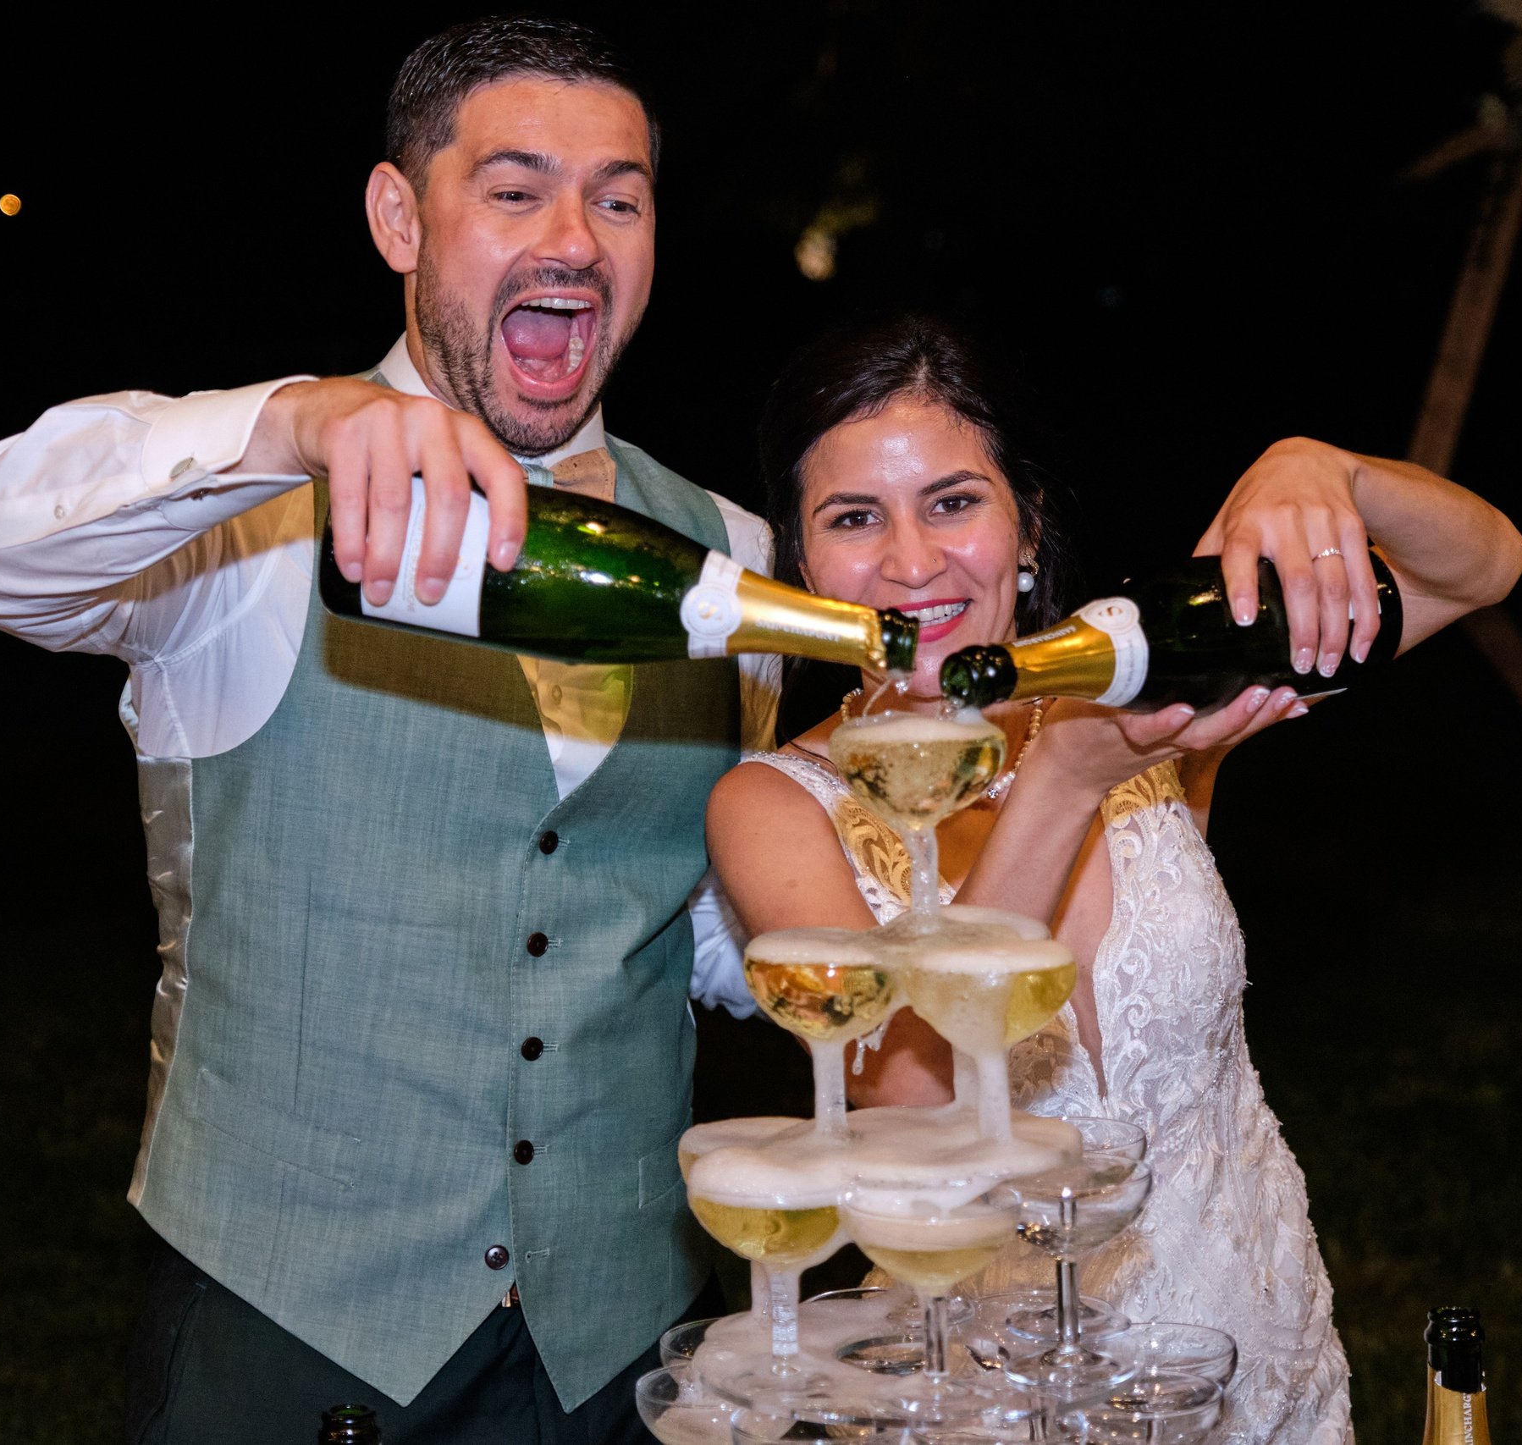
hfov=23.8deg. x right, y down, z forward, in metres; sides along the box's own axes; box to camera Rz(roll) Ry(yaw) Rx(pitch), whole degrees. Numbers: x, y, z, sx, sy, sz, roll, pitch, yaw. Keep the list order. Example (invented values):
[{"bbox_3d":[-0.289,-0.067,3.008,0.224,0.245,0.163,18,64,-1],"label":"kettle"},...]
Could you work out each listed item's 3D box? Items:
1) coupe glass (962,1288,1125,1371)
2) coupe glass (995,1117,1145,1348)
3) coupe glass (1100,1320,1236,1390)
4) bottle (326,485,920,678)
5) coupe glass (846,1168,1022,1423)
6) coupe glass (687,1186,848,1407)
[{"bbox_3d":[0.162,0.393,2.077,0.094,0.109,0.094,-2,5,0],"label":"coupe glass"},{"bbox_3d":[0.172,0.287,2.039,0.094,0.109,0.094,-2,5,0],"label":"coupe glass"},{"bbox_3d":[0.218,0.398,1.998,0.094,0.109,0.094,-2,5,0],"label":"coupe glass"},{"bbox_3d":[-0.071,-0.070,1.919,0.315,0.088,0.088,10,5,-3],"label":"bottle"},{"bbox_3d":[0.091,0.304,1.886,0.094,0.109,0.094,-2,5,0],"label":"coupe glass"},{"bbox_3d":[0.011,0.302,1.942,0.094,0.109,0.094,-2,5,0],"label":"coupe glass"}]

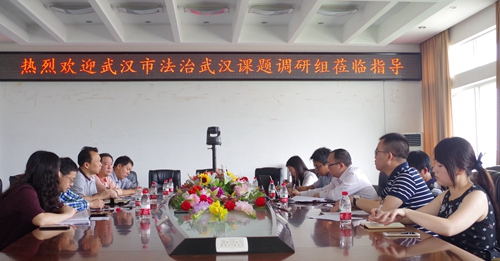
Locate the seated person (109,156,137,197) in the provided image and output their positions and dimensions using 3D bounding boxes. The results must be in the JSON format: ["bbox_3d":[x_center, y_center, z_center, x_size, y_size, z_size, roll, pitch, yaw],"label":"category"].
[{"bbox_3d":[-1.386,0.867,5.350,0.650,1.180,0.500,-1,-4,12],"label":"seated person"}]

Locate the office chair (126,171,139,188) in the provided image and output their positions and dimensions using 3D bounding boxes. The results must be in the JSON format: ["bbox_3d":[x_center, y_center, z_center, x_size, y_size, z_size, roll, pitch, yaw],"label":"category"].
[{"bbox_3d":[-1.469,1.011,6.250,0.620,1.010,0.560,-4,-5,44],"label":"office chair"}]

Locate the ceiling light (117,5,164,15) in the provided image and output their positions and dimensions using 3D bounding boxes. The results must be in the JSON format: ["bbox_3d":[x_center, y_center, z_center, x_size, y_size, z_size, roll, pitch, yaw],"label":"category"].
[{"bbox_3d":[-2.044,-2.255,9.435,0.860,0.130,0.320,-1,-4,-5],"label":"ceiling light"}]

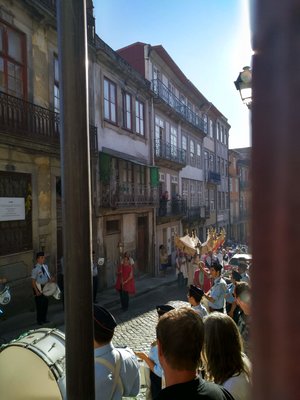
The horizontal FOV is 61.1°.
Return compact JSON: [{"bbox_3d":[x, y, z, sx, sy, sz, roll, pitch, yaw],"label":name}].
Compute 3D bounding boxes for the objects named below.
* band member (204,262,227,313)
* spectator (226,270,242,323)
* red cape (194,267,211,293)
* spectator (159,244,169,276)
[{"bbox_3d":[1.197,2.003,4.547,0.500,1.750,0.500,-1,0,26],"label":"band member"},{"bbox_3d":[1.833,2.396,5.497,0.400,1.720,0.480,-1,0,29],"label":"spectator"},{"bbox_3d":[1.614,2.520,7.699,0.560,0.950,0.360,-1,0,18],"label":"red cape"},{"bbox_3d":[0.700,3.119,12.898,0.340,1.620,0.480,-1,0,29],"label":"spectator"}]

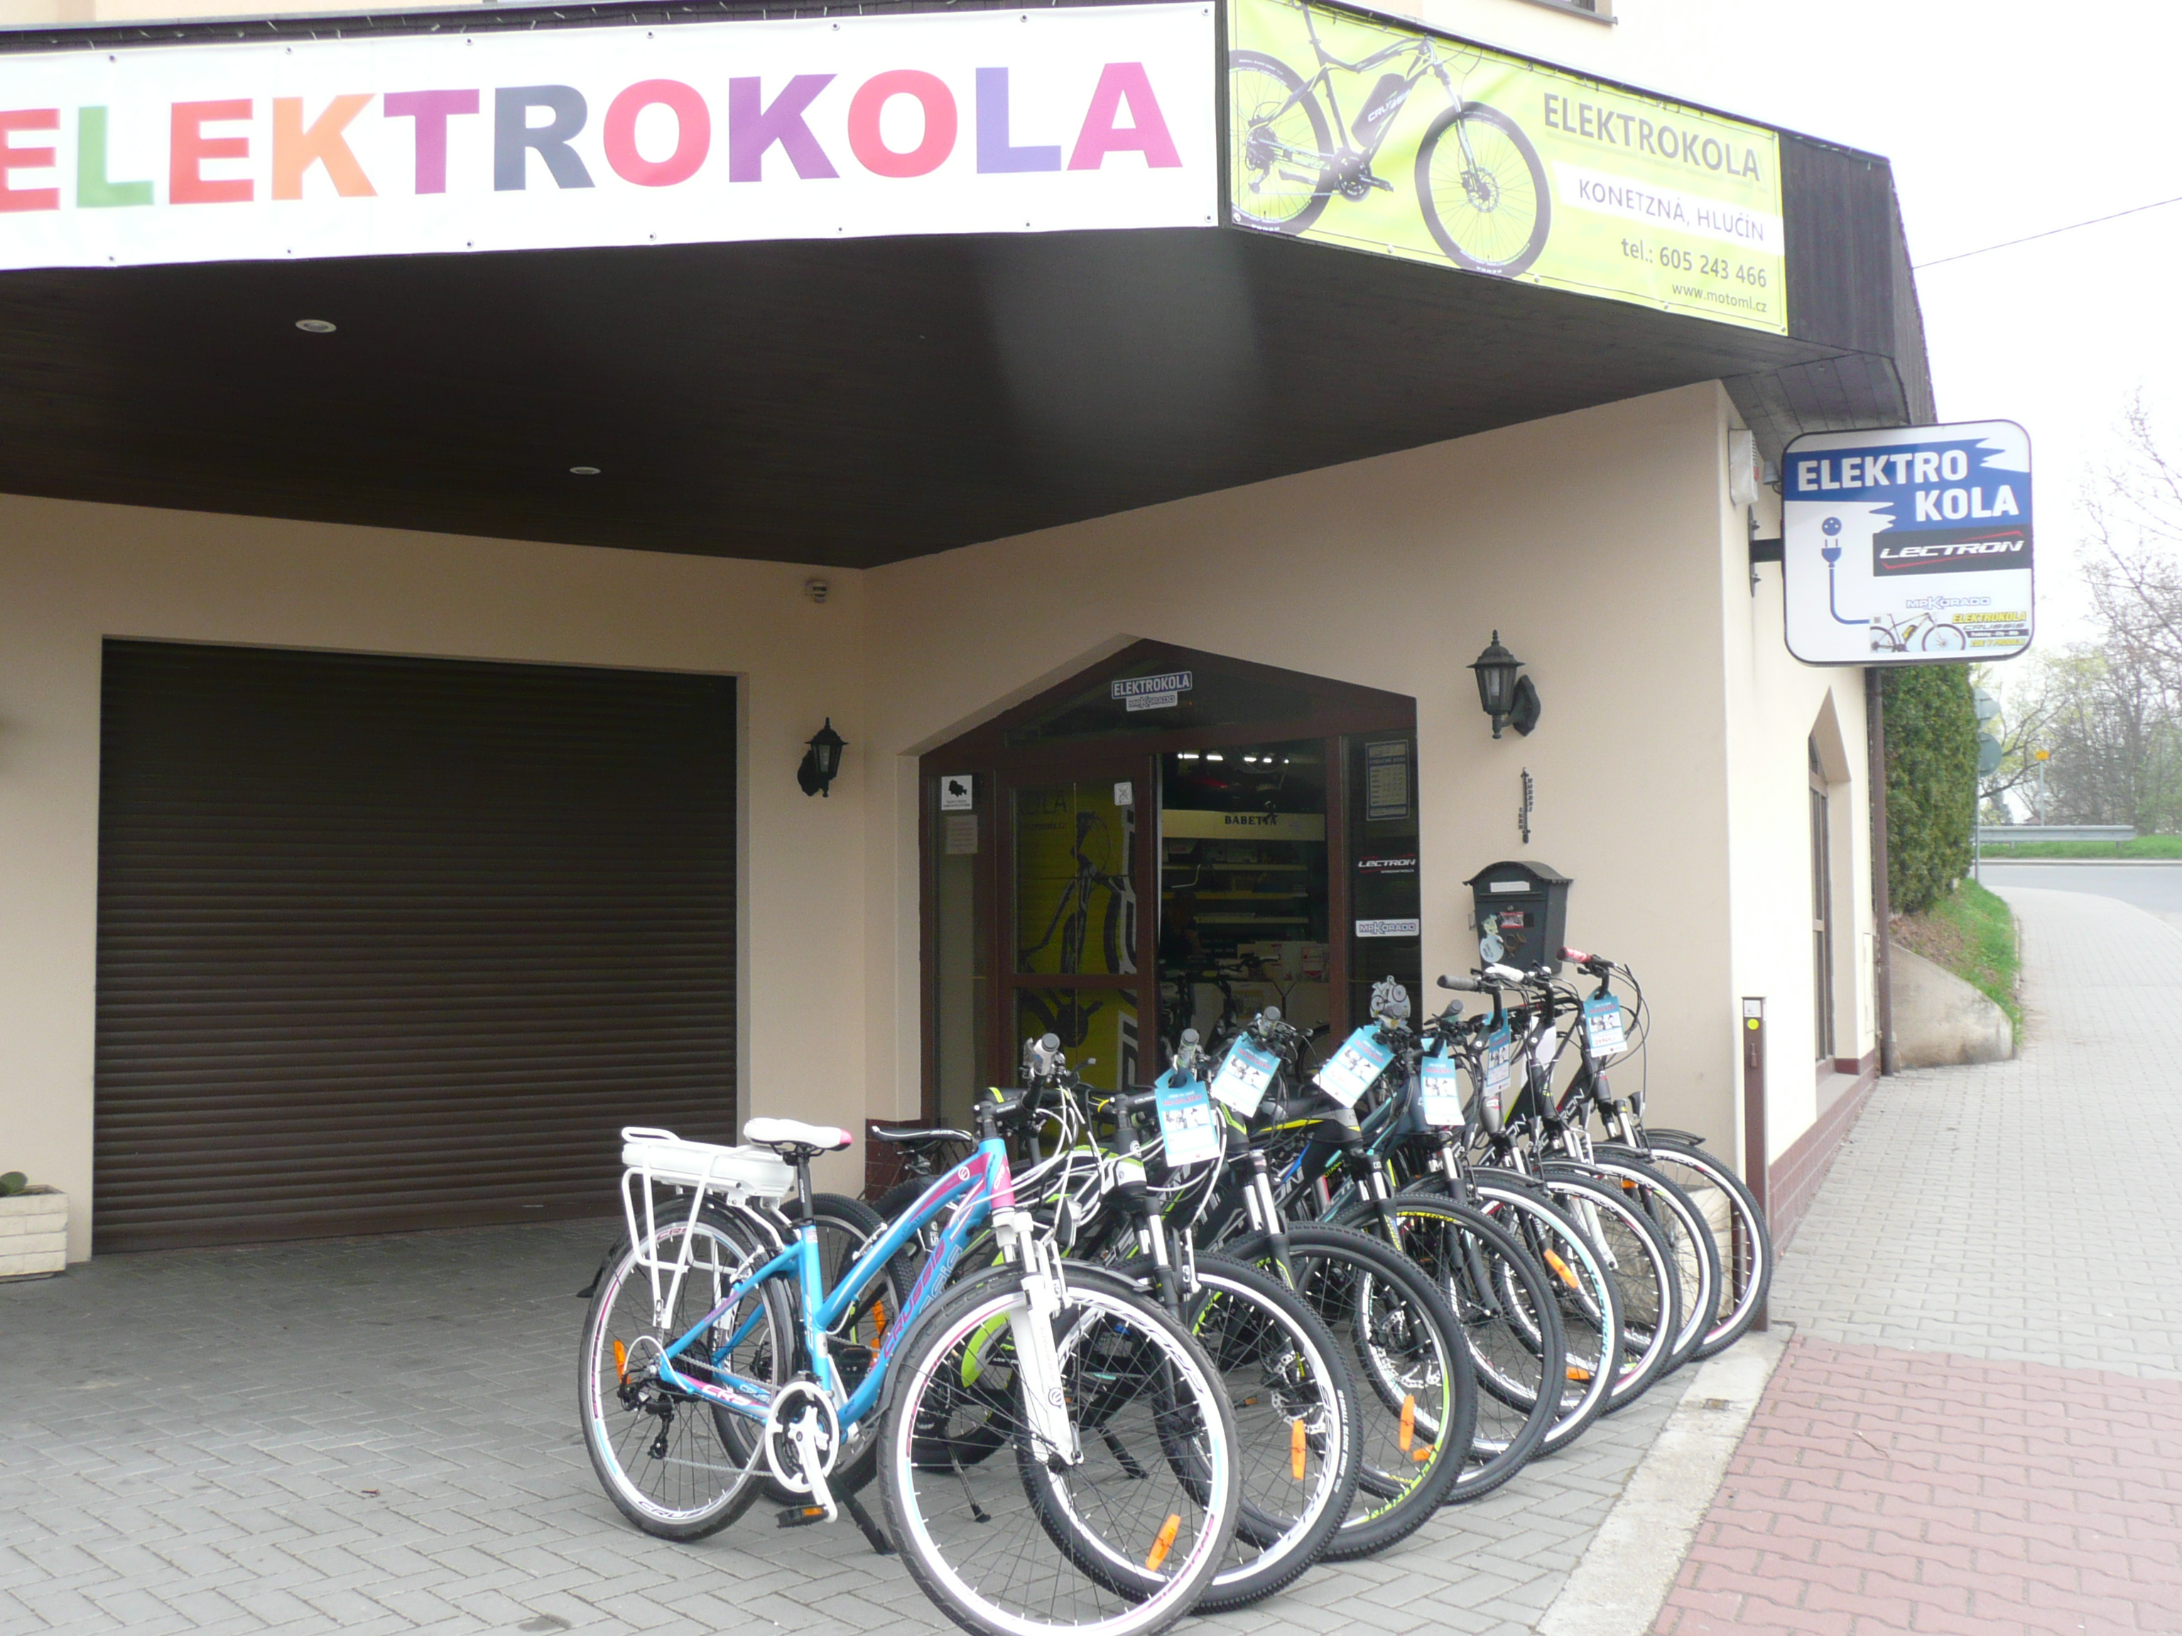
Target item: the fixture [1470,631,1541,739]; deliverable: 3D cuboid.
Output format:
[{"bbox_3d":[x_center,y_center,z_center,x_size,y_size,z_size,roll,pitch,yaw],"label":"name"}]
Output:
[{"bbox_3d":[1.475,-0.472,7.675,0.265,0.386,0.195,3,-5,-44],"label":"fixture"}]

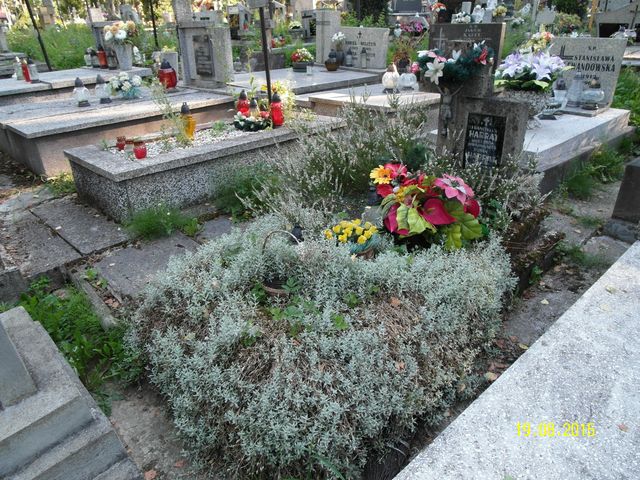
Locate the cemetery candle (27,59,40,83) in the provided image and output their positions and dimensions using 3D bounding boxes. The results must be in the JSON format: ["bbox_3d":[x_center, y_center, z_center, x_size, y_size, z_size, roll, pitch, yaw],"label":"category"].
[{"bbox_3d":[-3.821,-2.255,5.900,0.145,0.290,0.145,1,27,0],"label":"cemetery candle"}]

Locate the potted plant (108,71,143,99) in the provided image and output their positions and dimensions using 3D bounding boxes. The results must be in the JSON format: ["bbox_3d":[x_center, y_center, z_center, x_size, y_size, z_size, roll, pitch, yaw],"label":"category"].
[{"bbox_3d":[-2.128,-1.702,4.894,0.338,0.244,0.288,21,34,33],"label":"potted plant"}]

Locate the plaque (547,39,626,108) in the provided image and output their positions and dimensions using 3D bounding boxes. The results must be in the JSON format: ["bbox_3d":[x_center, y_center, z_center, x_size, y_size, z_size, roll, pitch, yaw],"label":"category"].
[{"bbox_3d":[2.930,-1.884,4.957,0.090,0.676,0.760,-24,35,-39],"label":"plaque"}]

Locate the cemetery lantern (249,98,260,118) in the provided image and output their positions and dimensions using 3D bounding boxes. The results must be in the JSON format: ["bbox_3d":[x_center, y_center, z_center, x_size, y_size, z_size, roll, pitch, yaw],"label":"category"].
[{"bbox_3d":[-0.598,-1.174,4.037,0.096,0.218,0.096,0,28,0],"label":"cemetery lantern"}]

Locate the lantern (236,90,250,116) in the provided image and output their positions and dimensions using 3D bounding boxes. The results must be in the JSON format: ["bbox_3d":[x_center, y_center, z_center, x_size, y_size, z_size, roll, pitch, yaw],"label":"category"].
[{"bbox_3d":[-0.727,-1.301,4.246,0.120,0.260,0.120,-2,27,0],"label":"lantern"}]

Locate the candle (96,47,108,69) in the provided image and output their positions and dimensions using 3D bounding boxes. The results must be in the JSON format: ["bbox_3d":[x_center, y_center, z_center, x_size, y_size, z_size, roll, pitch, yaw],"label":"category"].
[{"bbox_3d":[-3.020,-2.521,6.121,0.132,0.287,0.132,21,34,33],"label":"candle"}]

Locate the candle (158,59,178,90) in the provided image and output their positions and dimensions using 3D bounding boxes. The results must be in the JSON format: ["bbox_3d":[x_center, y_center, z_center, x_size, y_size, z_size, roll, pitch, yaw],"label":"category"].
[{"bbox_3d":[-1.953,-2.099,5.650,0.234,0.340,0.234,1,27,0],"label":"candle"}]

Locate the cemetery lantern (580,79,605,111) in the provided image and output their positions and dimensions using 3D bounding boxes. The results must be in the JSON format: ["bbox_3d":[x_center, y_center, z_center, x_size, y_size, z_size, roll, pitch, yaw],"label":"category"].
[{"bbox_3d":[2.457,-1.310,3.996,0.200,0.260,0.200,-2,27,0],"label":"cemetery lantern"}]

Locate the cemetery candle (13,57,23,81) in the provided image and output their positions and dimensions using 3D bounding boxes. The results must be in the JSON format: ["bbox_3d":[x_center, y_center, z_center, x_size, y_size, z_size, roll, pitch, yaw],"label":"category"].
[{"bbox_3d":[-3.431,-1.943,5.041,0.100,0.235,0.100,-2,27,0],"label":"cemetery candle"}]

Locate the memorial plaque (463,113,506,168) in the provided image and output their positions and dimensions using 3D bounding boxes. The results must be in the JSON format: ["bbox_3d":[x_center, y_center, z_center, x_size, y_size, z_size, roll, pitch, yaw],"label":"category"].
[{"bbox_3d":[1.162,-0.674,3.135,0.270,0.402,0.030,23,34,38],"label":"memorial plaque"}]

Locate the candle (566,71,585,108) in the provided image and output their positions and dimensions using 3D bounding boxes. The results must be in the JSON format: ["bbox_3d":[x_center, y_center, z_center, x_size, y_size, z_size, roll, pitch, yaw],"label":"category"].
[{"bbox_3d":[2.606,-1.529,4.500,0.150,0.353,0.150,1,27,0],"label":"candle"}]

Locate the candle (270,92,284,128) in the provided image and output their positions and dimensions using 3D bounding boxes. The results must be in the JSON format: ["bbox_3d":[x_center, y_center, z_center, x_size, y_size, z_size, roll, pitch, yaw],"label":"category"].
[{"bbox_3d":[-0.393,-1.193,4.050,0.120,0.286,0.120,1,27,0],"label":"candle"}]

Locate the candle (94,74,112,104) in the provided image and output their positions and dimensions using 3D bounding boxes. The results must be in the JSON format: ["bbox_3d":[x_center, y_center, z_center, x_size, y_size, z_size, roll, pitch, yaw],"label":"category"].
[{"bbox_3d":[-2.247,-1.566,4.603,0.152,0.276,0.152,21,34,33],"label":"candle"}]

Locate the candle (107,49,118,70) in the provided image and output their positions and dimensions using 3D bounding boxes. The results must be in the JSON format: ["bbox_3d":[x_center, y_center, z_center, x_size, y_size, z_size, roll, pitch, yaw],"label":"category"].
[{"bbox_3d":[-2.776,-2.415,5.931,0.125,0.265,0.125,-2,27,0],"label":"candle"}]

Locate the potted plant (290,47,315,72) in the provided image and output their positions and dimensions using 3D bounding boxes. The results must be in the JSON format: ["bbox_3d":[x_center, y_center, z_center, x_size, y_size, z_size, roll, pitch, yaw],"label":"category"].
[{"bbox_3d":[-0.271,-2.809,6.900,0.369,0.347,0.369,1,27,0],"label":"potted plant"}]

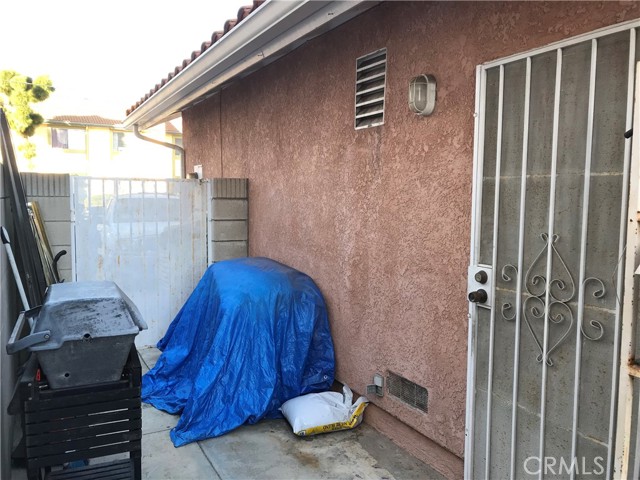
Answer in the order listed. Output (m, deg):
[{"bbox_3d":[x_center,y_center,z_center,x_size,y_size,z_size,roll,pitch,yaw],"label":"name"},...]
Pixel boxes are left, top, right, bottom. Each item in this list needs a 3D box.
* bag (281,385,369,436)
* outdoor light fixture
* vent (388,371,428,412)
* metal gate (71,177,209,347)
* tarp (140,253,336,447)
[{"bbox_3d":[0.019,1.040,3.231,0.490,0.190,0.310,-1,5,-18],"label":"bag"},{"bbox_3d":[0.510,-0.732,2.606,0.097,0.205,0.110,-2,6,-29],"label":"outdoor light fixture"},{"bbox_3d":[0.474,0.838,2.862,0.030,0.145,0.355,-2,6,-29],"label":"vent"},{"bbox_3d":[-1.552,0.211,4.624,1.180,1.530,0.060,-2,6,-29],"label":"metal gate"},{"bbox_3d":[-0.725,0.610,3.826,1.160,0.920,1.650,-2,6,-29],"label":"tarp"}]

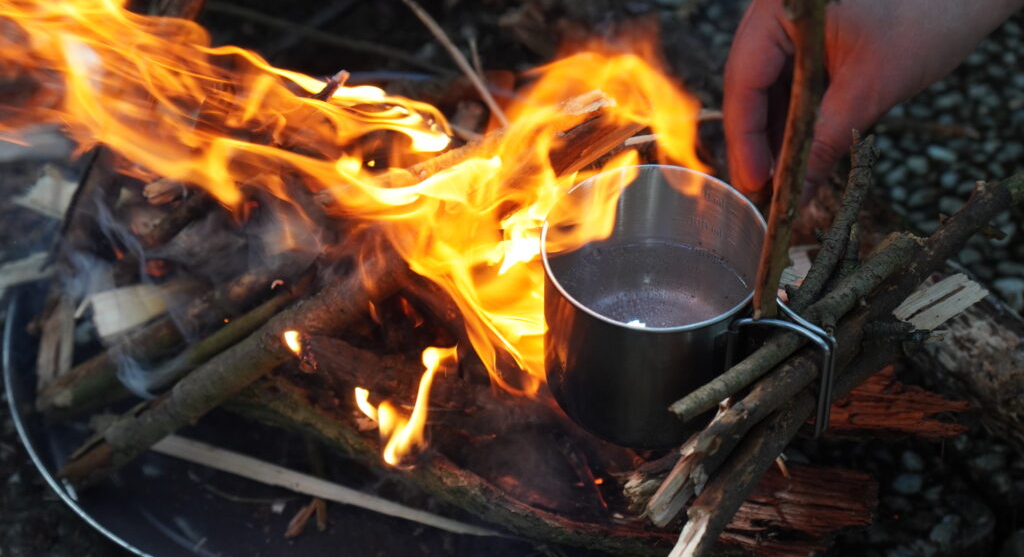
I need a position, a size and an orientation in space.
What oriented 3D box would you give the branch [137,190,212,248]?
[{"bbox_3d":[-0.142,-0.027,1.274,0.029,0.016,0.017,-24,51,-20],"label":"branch"}]

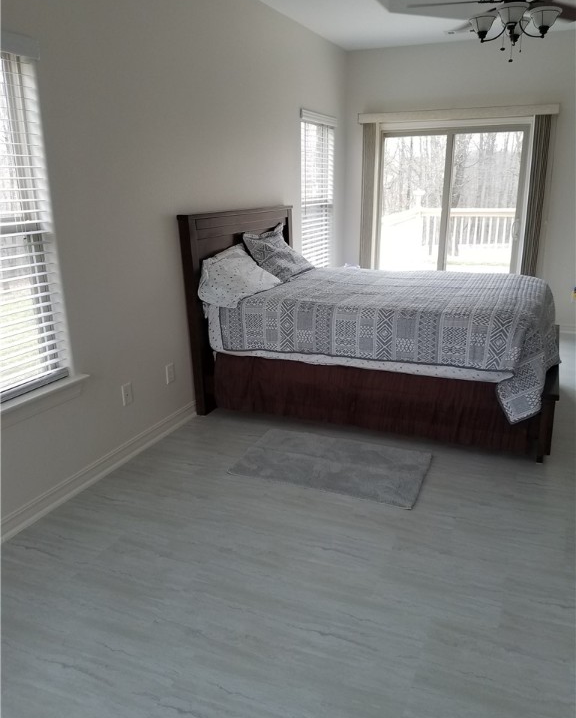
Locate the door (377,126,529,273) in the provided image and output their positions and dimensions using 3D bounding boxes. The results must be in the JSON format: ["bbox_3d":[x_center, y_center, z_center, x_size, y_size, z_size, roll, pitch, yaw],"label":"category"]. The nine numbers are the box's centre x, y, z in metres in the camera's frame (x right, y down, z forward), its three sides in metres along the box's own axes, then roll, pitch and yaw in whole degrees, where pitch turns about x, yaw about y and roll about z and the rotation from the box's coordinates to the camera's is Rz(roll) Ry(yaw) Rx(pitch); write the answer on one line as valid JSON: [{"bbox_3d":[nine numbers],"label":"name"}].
[{"bbox_3d":[1.655,-1.368,6.038,1.496,2.029,0.102,6,18,22],"label":"door"}]

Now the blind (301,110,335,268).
[{"bbox_3d":[0.304,-1.573,5.629,0.073,1.475,0.934,6,18,22],"label":"blind"}]

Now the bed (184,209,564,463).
[{"bbox_3d":[0.678,-0.354,3.962,2.175,1.307,1.621,6,18,22],"label":"bed"}]

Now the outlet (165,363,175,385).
[{"bbox_3d":[-0.726,0.093,3.556,0.010,0.117,0.071,6,18,22],"label":"outlet"}]

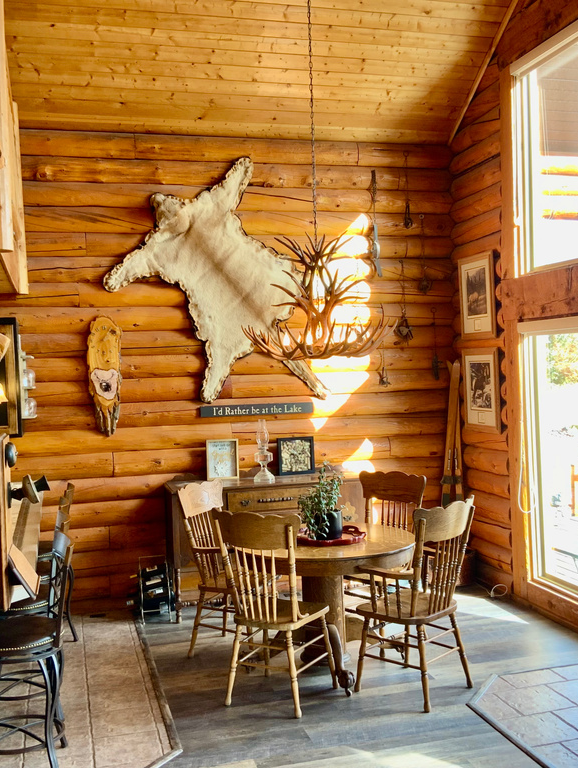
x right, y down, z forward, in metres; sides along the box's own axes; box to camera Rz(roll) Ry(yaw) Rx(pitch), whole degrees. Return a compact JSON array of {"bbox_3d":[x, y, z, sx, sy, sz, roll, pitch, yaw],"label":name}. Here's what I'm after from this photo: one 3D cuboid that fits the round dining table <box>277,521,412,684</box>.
[{"bbox_3d":[0.229,1.343,5.308,1.130,0.760,1.130,-2,1,0],"label":"round dining table"}]

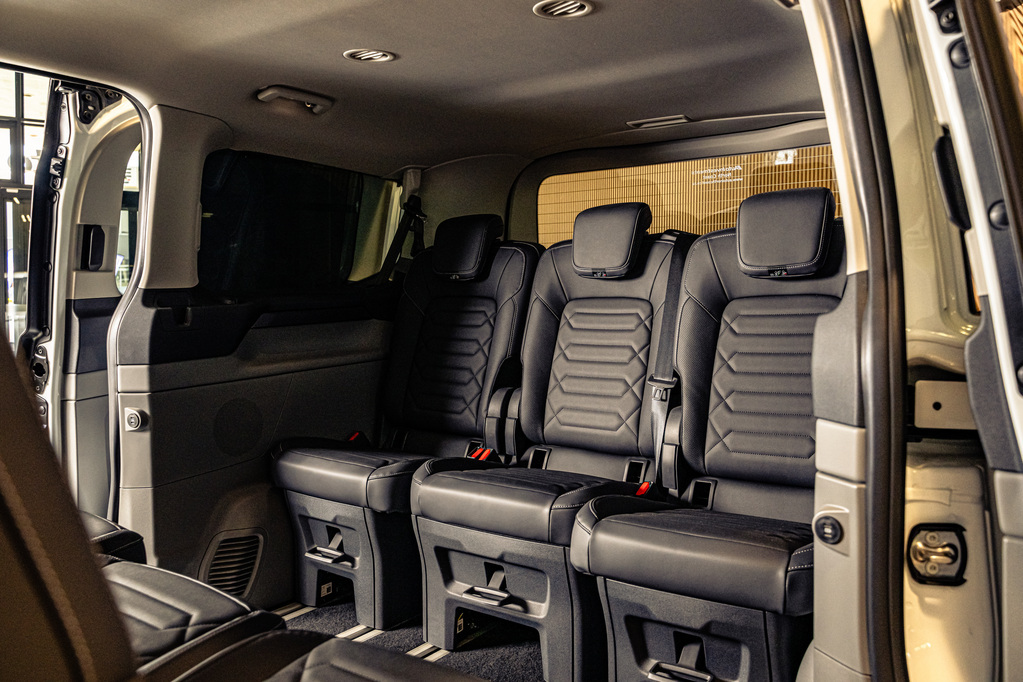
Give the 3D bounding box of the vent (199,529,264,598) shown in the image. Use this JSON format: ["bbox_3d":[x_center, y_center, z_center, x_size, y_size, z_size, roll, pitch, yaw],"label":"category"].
[{"bbox_3d":[-0.714,0.575,2.053,0.156,0.183,0.030,8,-2,-35],"label":"vent"}]

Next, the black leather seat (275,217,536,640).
[{"bbox_3d":[-0.295,0.157,2.271,0.492,1.064,0.718,2,4,35],"label":"black leather seat"}]

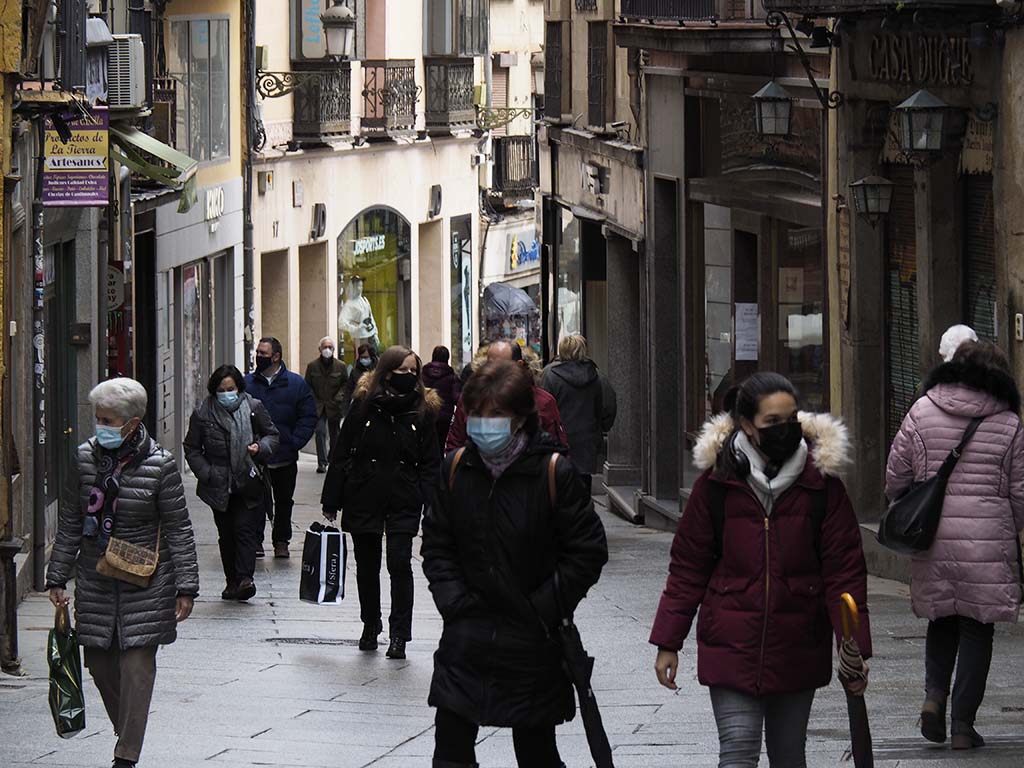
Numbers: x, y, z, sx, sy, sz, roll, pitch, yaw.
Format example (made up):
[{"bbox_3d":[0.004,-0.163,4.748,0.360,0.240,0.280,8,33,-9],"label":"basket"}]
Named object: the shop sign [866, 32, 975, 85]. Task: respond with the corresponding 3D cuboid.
[{"bbox_3d":[2.695,-2.151,35.300,0.070,0.330,2.400,-1,4,-11],"label":"shop sign"}]

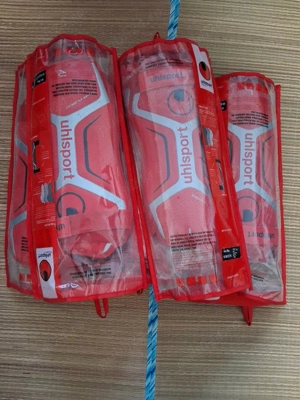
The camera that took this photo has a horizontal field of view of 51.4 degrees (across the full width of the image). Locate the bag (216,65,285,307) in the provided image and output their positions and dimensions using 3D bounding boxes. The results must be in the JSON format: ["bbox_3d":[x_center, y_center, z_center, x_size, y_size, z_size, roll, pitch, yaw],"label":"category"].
[{"bbox_3d":[0.124,-0.013,0.424,0.120,0.048,0.312,0,85,0],"label":"bag"}]

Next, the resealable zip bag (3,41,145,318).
[{"bbox_3d":[-0.097,-0.042,0.416,0.182,0.070,0.330,-2,85,0],"label":"resealable zip bag"}]

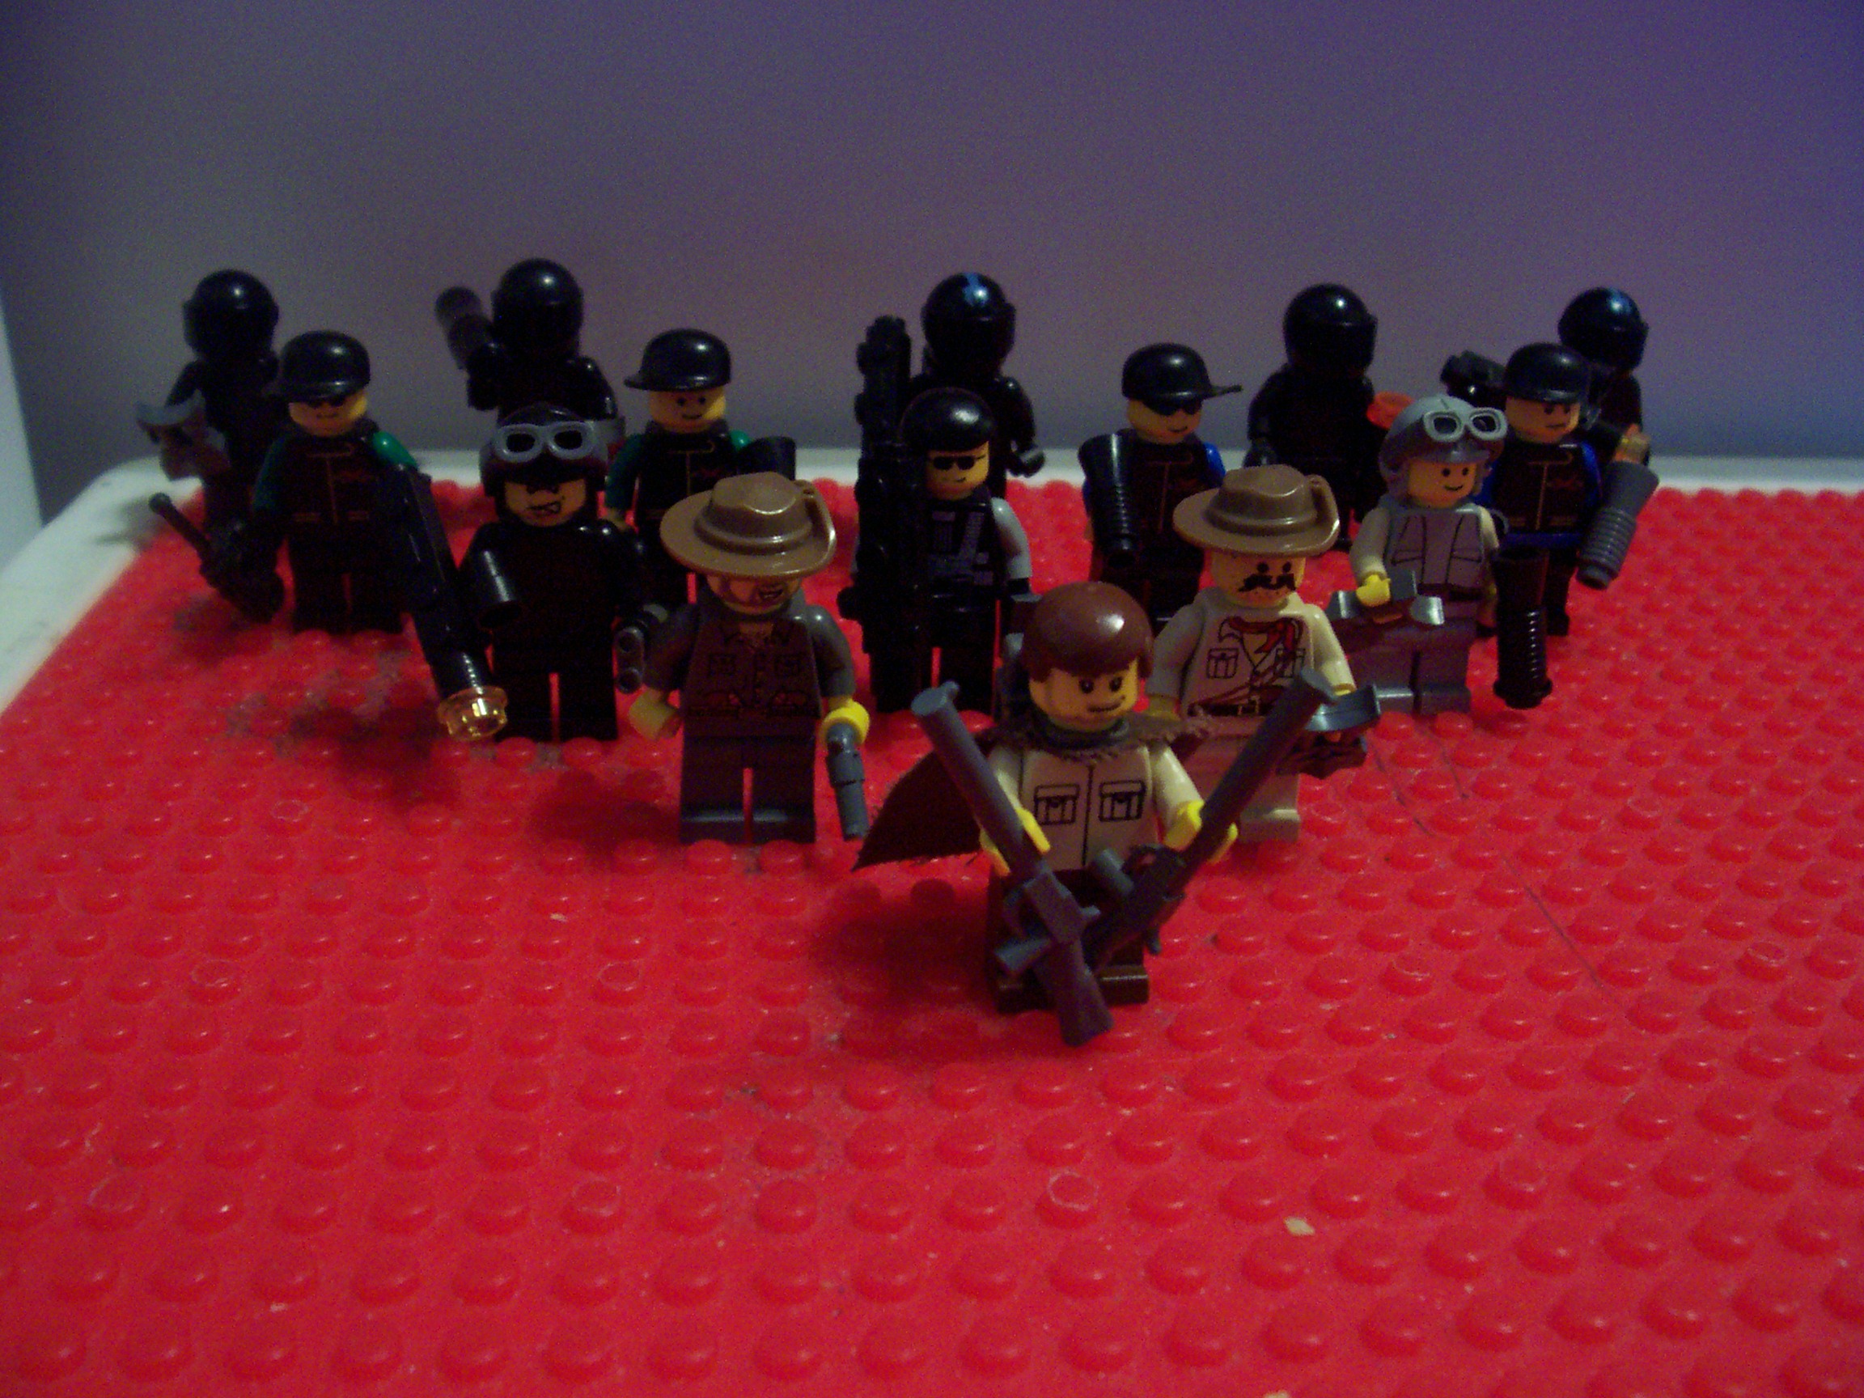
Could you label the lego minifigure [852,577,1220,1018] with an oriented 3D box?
[{"bbox_3d":[0.011,0.010,0.174,0.035,0.044,0.020,0,27,-5],"label":"lego minifigure"}]

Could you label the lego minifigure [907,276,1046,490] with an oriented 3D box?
[{"bbox_3d":[0.005,-0.044,0.280,0.022,0.043,0.015,0,27,-5],"label":"lego minifigure"}]

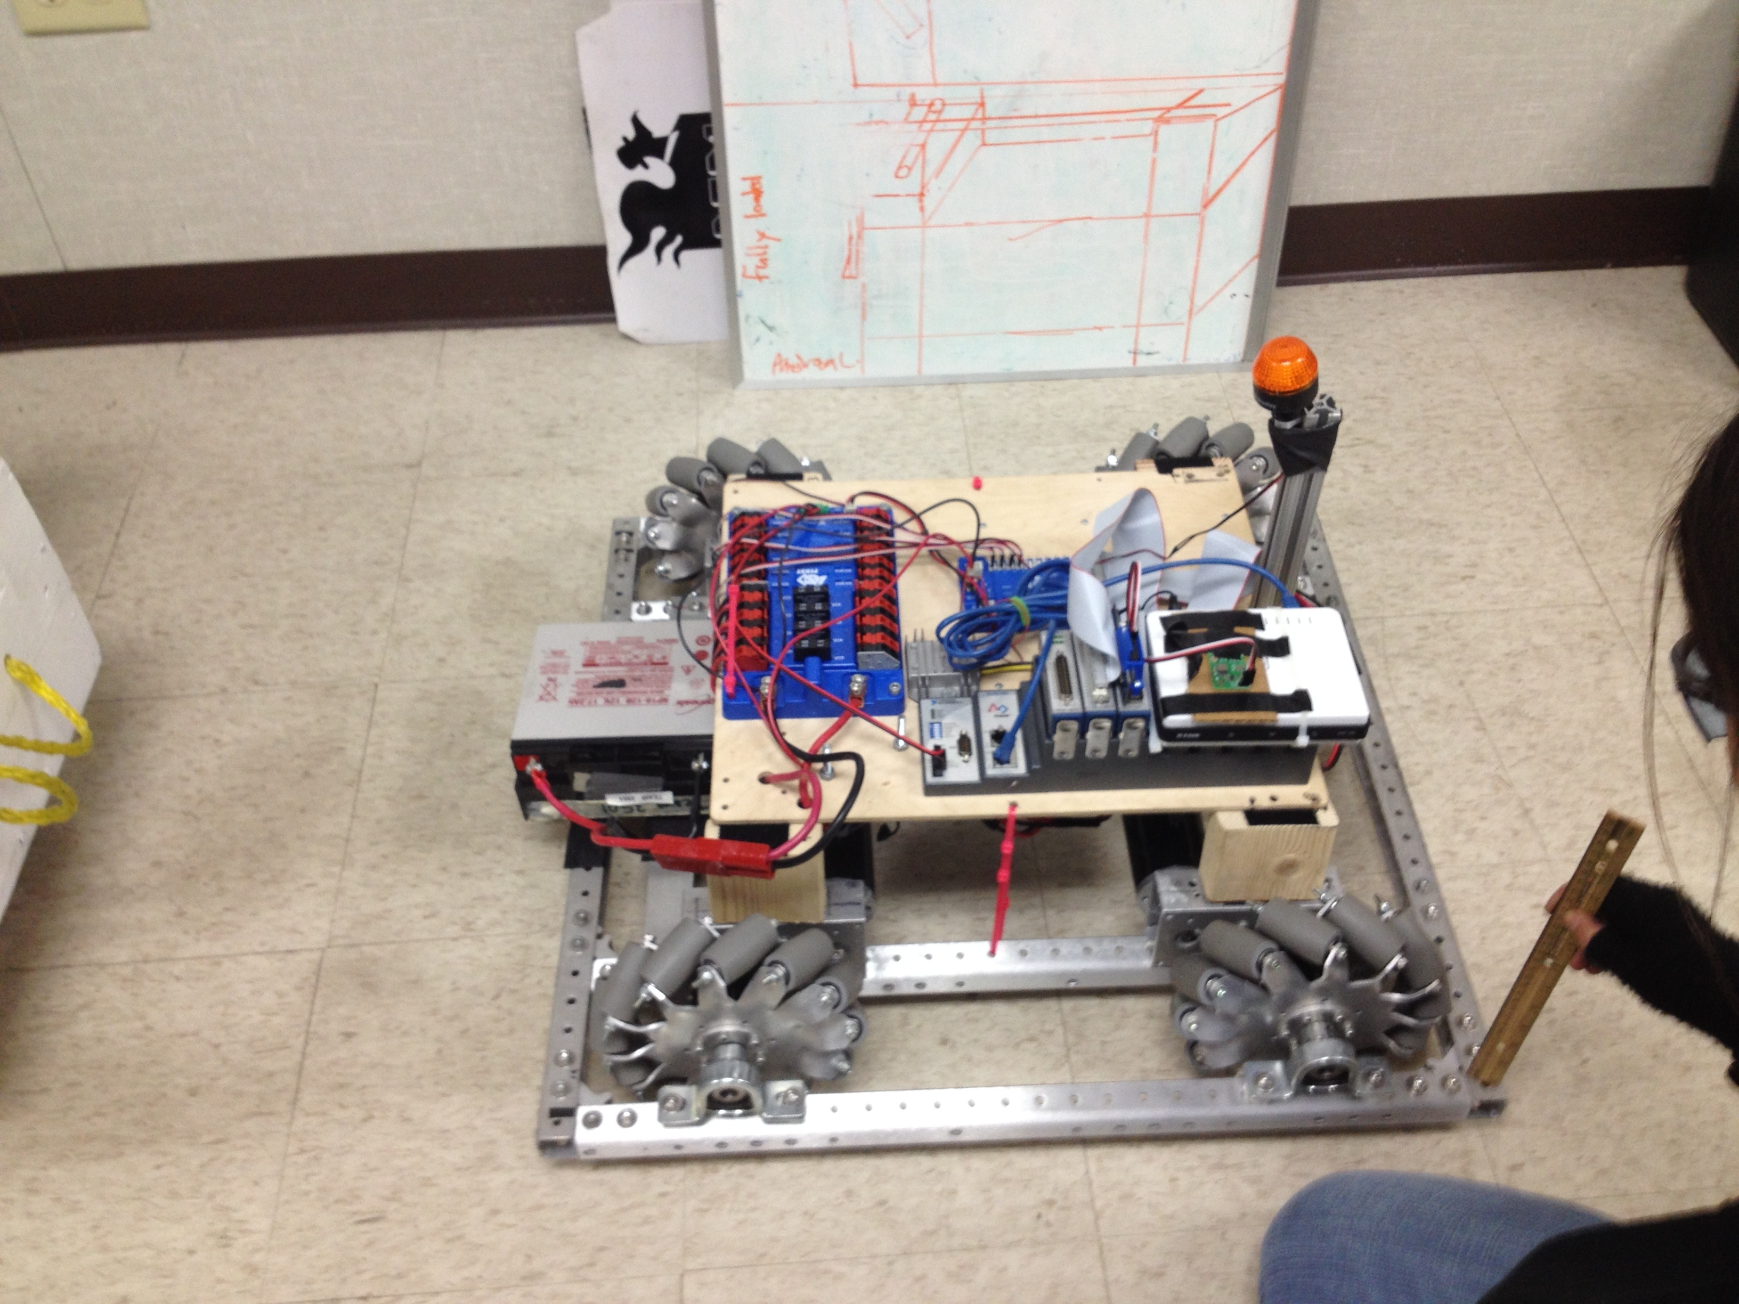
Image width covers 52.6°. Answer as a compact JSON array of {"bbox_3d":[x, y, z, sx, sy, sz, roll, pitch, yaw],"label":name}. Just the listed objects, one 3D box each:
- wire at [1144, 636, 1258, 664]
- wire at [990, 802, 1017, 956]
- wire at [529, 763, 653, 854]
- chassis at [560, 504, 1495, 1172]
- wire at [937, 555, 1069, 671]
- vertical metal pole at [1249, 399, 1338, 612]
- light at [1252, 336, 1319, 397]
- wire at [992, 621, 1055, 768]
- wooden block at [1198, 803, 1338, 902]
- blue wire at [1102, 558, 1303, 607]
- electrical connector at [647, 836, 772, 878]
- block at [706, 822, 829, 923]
[{"bbox_3d":[0.235,-0.001,1.256,0.080,0.020,0.022,-2,45,-1],"label":"wire"},{"bbox_3d":[0.101,0.174,1.334,0.009,0.176,0.009,0,41,-3],"label":"wire"},{"bbox_3d":[-0.221,0.120,1.368,0.035,0.050,0.225,-28,22,-24],"label":"wire"},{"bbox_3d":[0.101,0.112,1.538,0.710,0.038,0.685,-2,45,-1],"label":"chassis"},{"bbox_3d":[0.103,-0.030,1.365,0.108,0.040,0.085,-2,45,-1],"label":"wire"},{"bbox_3d":[0.319,-0.097,1.327,0.030,0.222,0.030,-2,45,-1],"label":"vertical metal pole"},{"bbox_3d":[0.289,-0.196,1.221,0.046,0.042,0.046,-2,45,-1],"label":"light"},{"bbox_3d":[0.114,0.031,1.288,0.025,0.050,0.105,17,48,17],"label":"wire"},{"bbox_3d":[0.299,0.144,1.319,0.089,0.087,0.038,-2,45,-1],"label":"wooden block"},{"bbox_3d":[0.247,-0.051,1.341,0.145,0.035,0.050,-2,45,-1],"label":"blue wire"},{"bbox_3d":[-0.112,0.146,1.256,0.086,0.034,0.020,7,61,8],"label":"electrical connector"},{"bbox_3d":[-0.078,0.160,1.315,0.088,0.085,0.038,-2,45,-1],"label":"block"}]

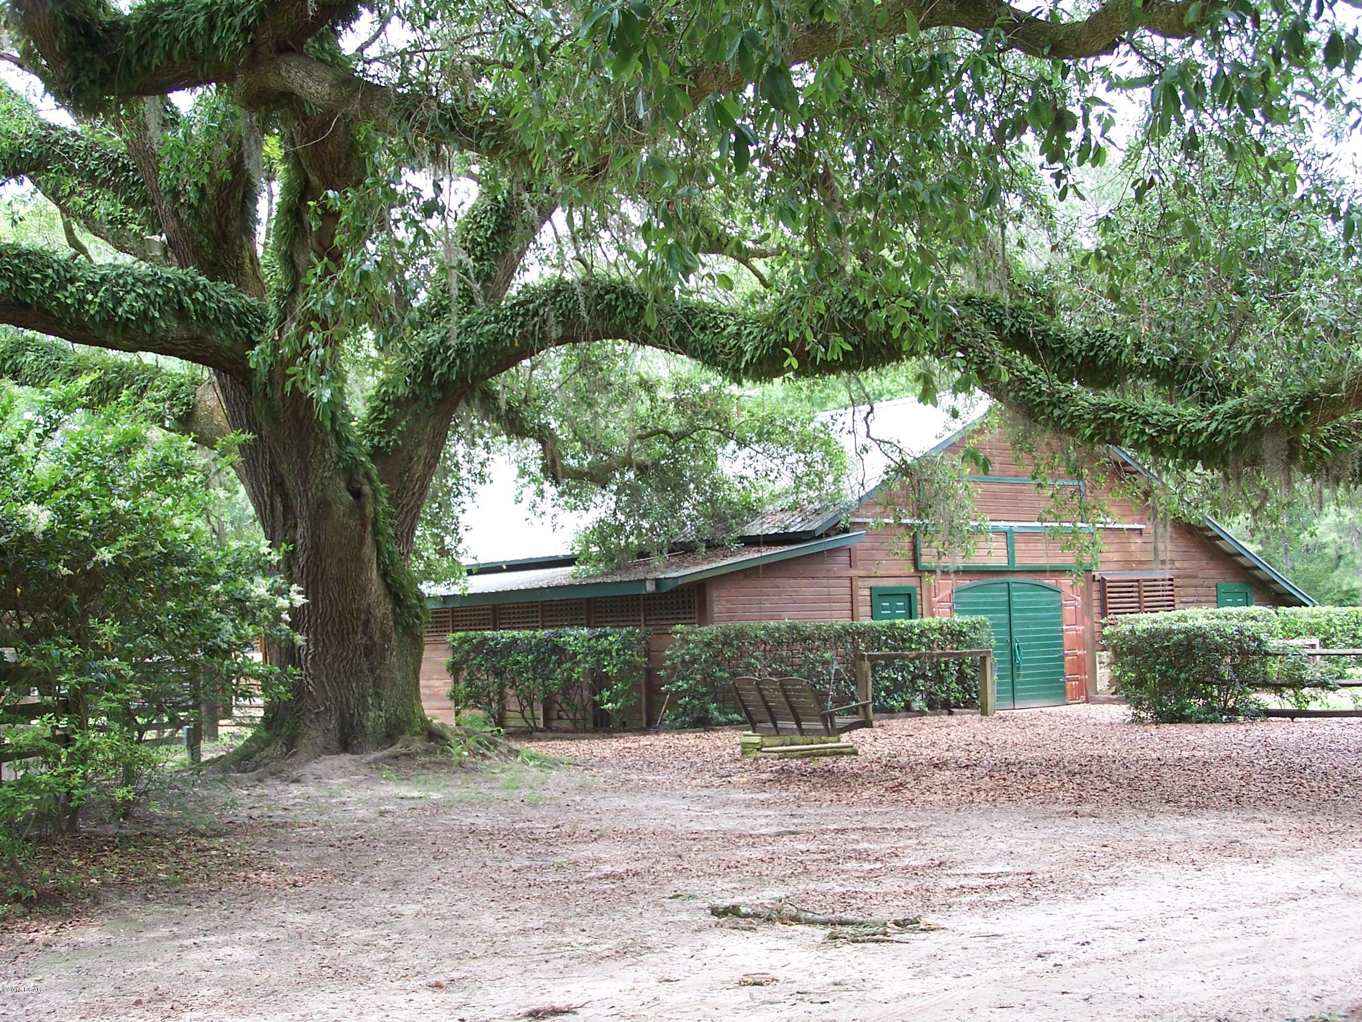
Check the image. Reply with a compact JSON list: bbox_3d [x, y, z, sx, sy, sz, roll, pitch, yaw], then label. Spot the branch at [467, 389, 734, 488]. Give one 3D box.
[{"bbox_3d":[-0.955,-0.983,26.300,3.300,1.280,2.000,-1,-4,-15],"label":"branch"}]

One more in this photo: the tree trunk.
[{"bbox_3d":[-4.090,0.748,23.300,2.200,4.150,2.000,-1,-4,-9],"label":"tree trunk"}]

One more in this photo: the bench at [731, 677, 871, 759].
[{"bbox_3d":[1.271,2.186,21.300,0.830,0.800,1.480,1,-5,-32],"label":"bench"}]

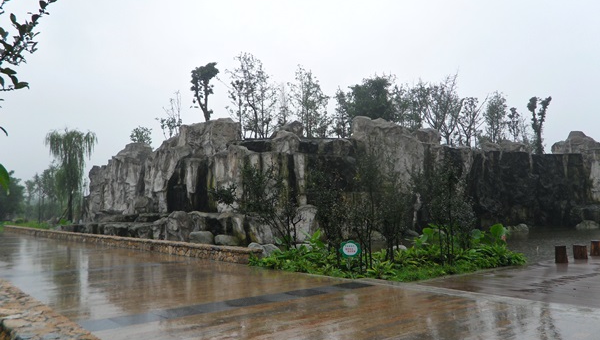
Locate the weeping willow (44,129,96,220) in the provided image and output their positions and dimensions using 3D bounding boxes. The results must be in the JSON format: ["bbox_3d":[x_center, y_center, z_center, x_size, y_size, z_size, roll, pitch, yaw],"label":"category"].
[{"bbox_3d":[-18.635,0.447,38.000,4.220,7.470,4.010,0,-5,0],"label":"weeping willow"}]

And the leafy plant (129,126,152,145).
[{"bbox_3d":[-9.822,-2.107,29.000,1.360,1.300,1.300,0,-5,0],"label":"leafy plant"}]

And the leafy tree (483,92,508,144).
[{"bbox_3d":[16.624,-4.487,40.000,2.050,4.440,1.950,0,-5,0],"label":"leafy tree"}]

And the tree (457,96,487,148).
[{"bbox_3d":[14.108,-3.990,38.500,2.470,4.280,2.340,0,-5,0],"label":"tree"}]

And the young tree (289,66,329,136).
[{"bbox_3d":[0.509,-4.098,28.000,2.390,4.310,2.270,0,-5,0],"label":"young tree"}]

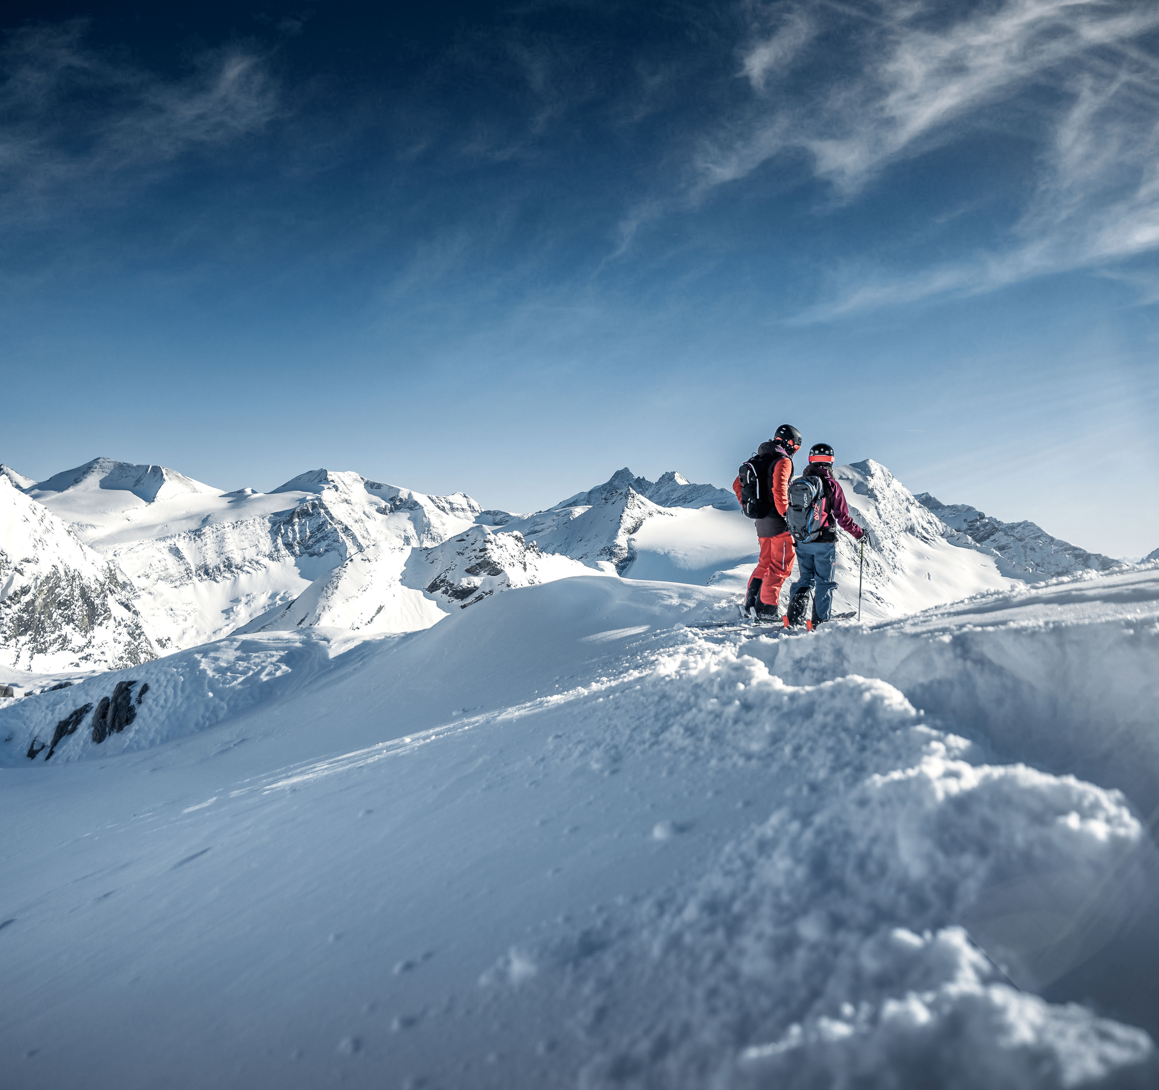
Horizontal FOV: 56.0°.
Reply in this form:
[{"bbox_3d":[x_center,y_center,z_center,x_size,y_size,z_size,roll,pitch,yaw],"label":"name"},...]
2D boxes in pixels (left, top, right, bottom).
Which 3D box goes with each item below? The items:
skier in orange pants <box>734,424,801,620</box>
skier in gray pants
[{"bbox_3d":[1.789,-0.212,10.350,0.580,1.840,0.600,0,0,-43],"label":"skier in orange pants"},{"bbox_3d":[2.255,-0.082,10.050,0.720,1.720,0.580,0,0,32],"label":"skier in gray pants"}]

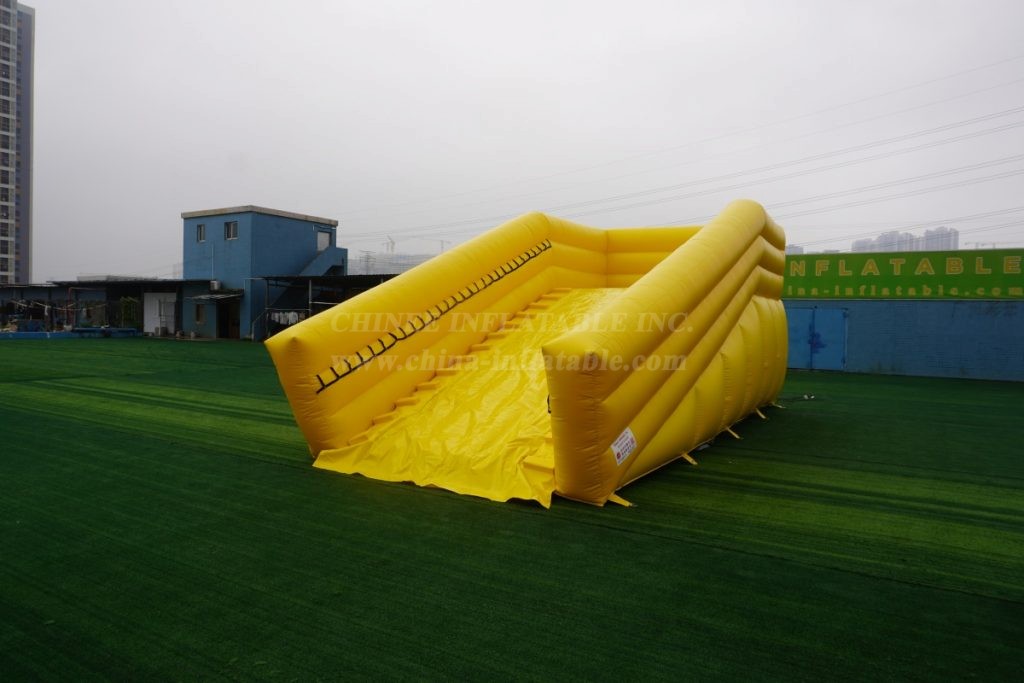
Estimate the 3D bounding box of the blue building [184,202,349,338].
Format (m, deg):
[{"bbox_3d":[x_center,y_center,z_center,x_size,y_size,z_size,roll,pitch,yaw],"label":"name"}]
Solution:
[{"bbox_3d":[-15.215,-3.934,42.170,7.370,7.497,6.390,2,2,32],"label":"blue building"}]

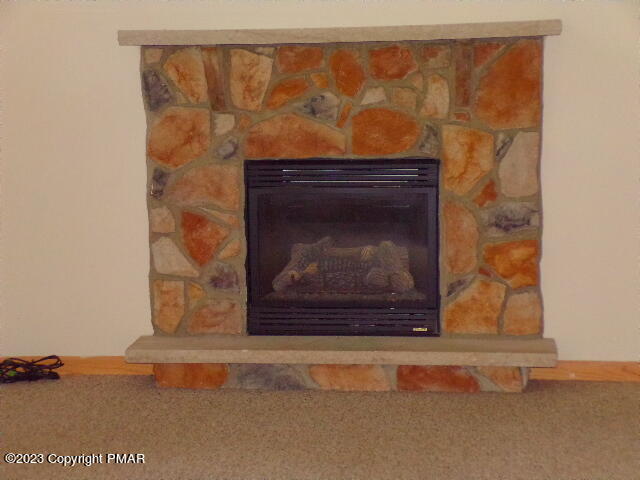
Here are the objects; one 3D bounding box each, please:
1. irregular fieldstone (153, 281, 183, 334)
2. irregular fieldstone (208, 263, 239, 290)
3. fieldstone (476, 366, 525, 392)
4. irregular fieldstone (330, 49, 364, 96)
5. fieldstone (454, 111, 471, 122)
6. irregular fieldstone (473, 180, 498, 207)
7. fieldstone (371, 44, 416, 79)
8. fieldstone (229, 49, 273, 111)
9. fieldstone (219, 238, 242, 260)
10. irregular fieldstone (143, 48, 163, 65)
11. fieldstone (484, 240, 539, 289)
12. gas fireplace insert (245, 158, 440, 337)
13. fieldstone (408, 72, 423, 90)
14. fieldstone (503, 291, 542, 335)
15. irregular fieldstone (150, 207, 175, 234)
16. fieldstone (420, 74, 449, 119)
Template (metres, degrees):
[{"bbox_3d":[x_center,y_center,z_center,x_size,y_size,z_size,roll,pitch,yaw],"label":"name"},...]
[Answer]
[{"bbox_3d":[-0.697,0.303,6.371,0.152,0.245,0.070,0,8,8],"label":"irregular fieldstone"},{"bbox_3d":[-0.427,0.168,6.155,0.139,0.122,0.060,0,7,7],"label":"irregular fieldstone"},{"bbox_3d":[0.792,0.604,6.003,0.208,0.116,0.070,0,8,8],"label":"fieldstone"},{"bbox_3d":[0.131,-0.781,6.377,0.159,0.221,0.070,0,7,7],"label":"irregular fieldstone"},{"bbox_3d":[0.631,-0.548,6.056,0.070,0.053,0.045,0,8,8],"label":"fieldstone"},{"bbox_3d":[0.738,-0.210,6.098,0.115,0.116,0.055,0,8,8],"label":"irregular fieldstone"},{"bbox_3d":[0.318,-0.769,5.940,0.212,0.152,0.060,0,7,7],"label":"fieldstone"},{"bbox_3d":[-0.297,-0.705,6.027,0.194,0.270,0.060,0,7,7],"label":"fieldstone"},{"bbox_3d":[-0.424,0.044,6.542,0.111,0.098,0.055,0,7,7],"label":"fieldstone"},{"bbox_3d":[-0.783,-0.868,6.477,0.092,0.075,0.055,0,7,7],"label":"irregular fieldstone"},{"bbox_3d":[0.896,0.112,6.389,0.253,0.230,0.075,0,7,7],"label":"fieldstone"},{"bbox_3d":[0.126,0.012,6.372,0.883,0.809,0.350,0,8,8],"label":"gas fireplace insert"},{"bbox_3d":[0.424,-0.703,6.061,0.062,0.079,0.045,0,8,8],"label":"fieldstone"},{"bbox_3d":[0.948,0.337,6.407,0.175,0.203,0.070,0,7,7],"label":"fieldstone"},{"bbox_3d":[-0.719,-0.099,6.309,0.113,0.120,0.060,0,8,8],"label":"irregular fieldstone"},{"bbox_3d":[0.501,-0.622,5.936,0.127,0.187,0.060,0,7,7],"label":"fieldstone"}]

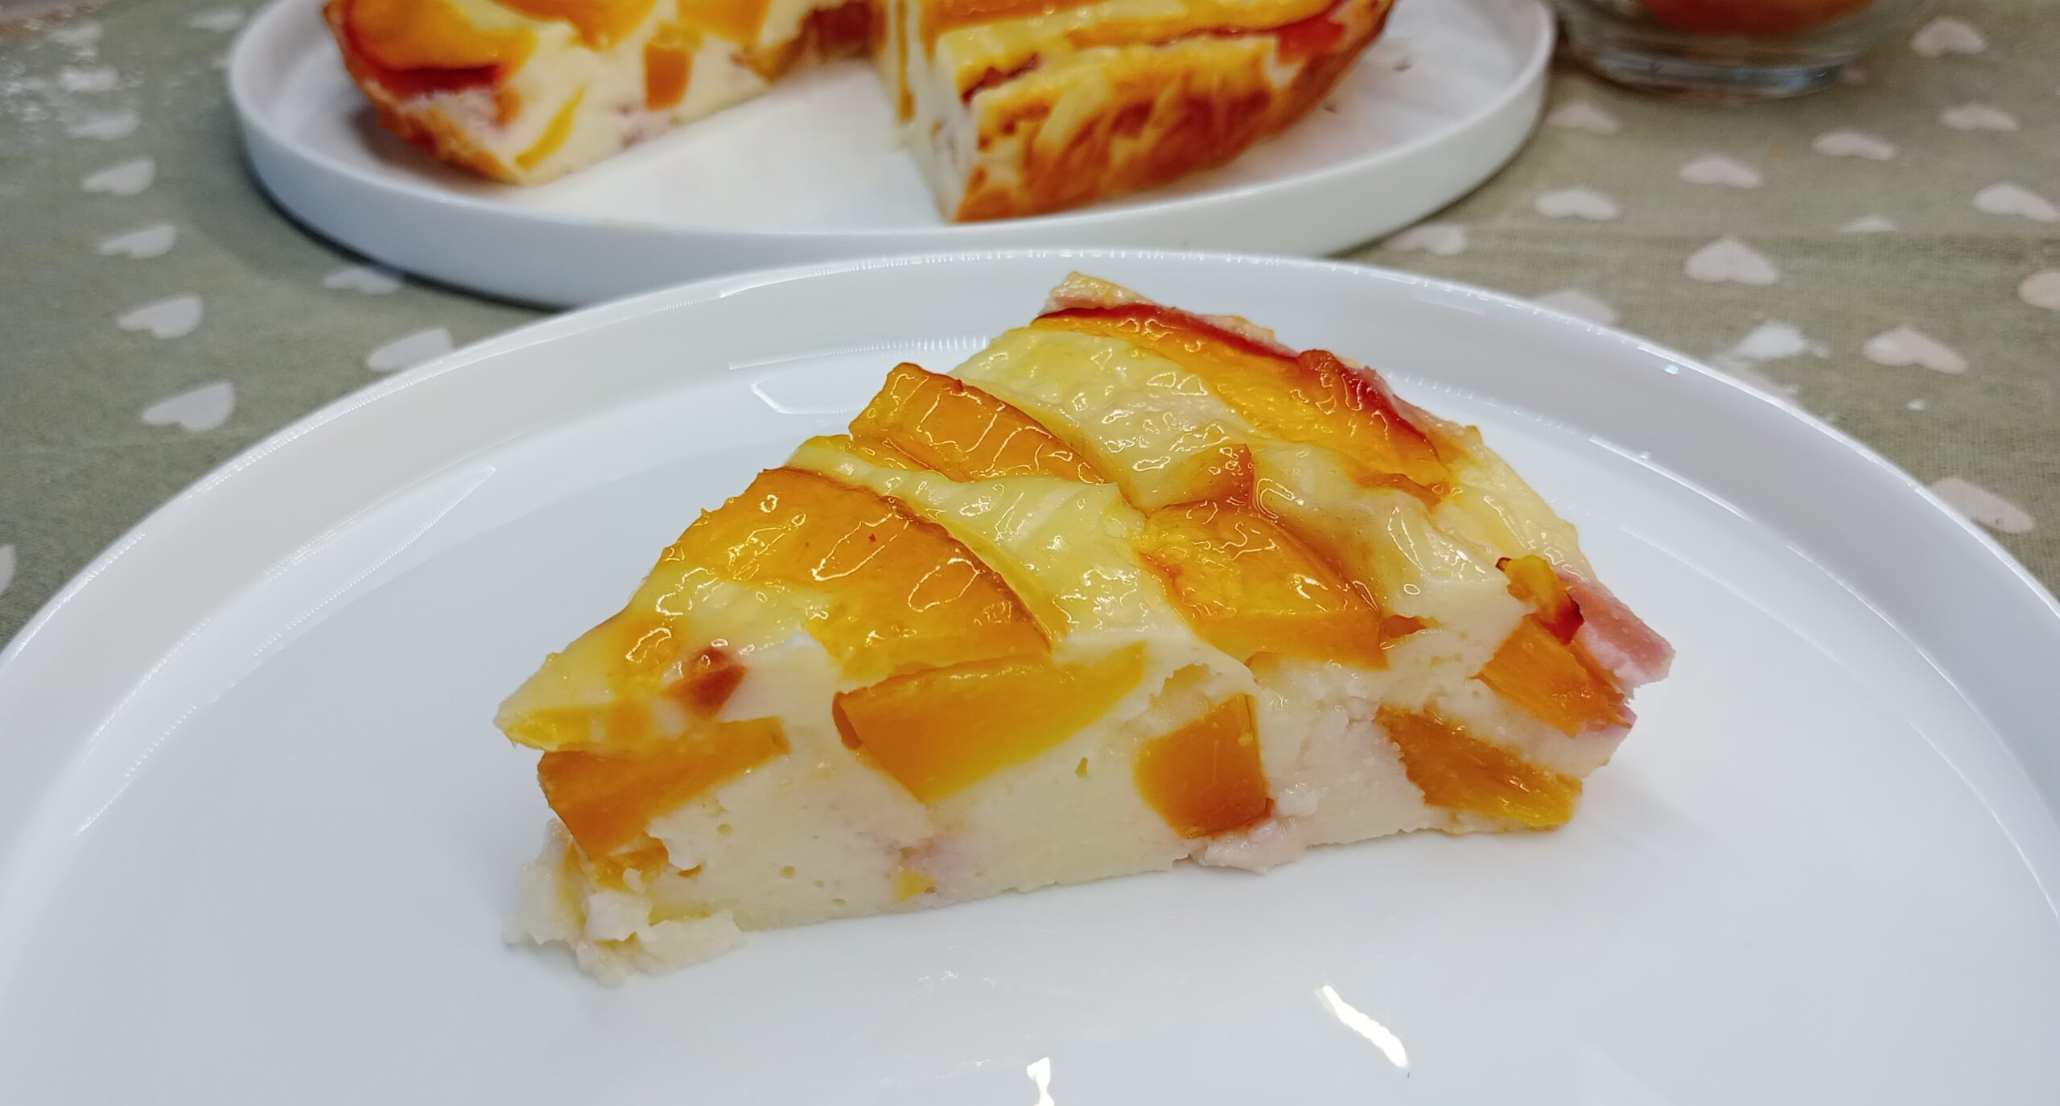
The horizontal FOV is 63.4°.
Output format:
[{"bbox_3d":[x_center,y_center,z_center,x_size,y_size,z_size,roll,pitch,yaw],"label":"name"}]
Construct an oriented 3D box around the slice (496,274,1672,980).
[{"bbox_3d":[-0.004,0.010,0.167,0.101,0.029,0.093,-20,38,-25],"label":"slice"}]

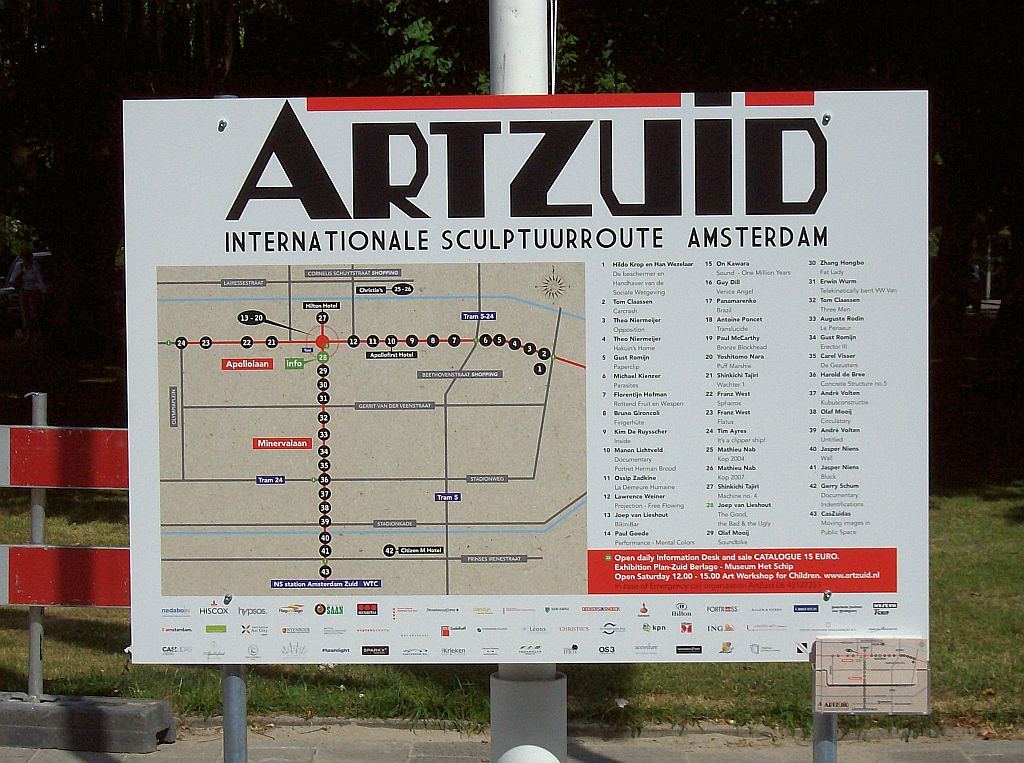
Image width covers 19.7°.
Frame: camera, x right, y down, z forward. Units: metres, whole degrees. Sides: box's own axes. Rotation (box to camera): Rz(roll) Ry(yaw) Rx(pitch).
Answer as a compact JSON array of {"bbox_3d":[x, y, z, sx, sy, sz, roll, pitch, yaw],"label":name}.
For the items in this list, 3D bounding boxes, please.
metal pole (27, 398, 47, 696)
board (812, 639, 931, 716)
[{"bbox_3d":[-1.556,0.544,9.690,0.048,1.011,0.048,1,2,0],"label":"metal pole"},{"bbox_3d":[0.718,0.589,5.900,0.235,0.153,0.040,0,2,1],"label":"board"}]

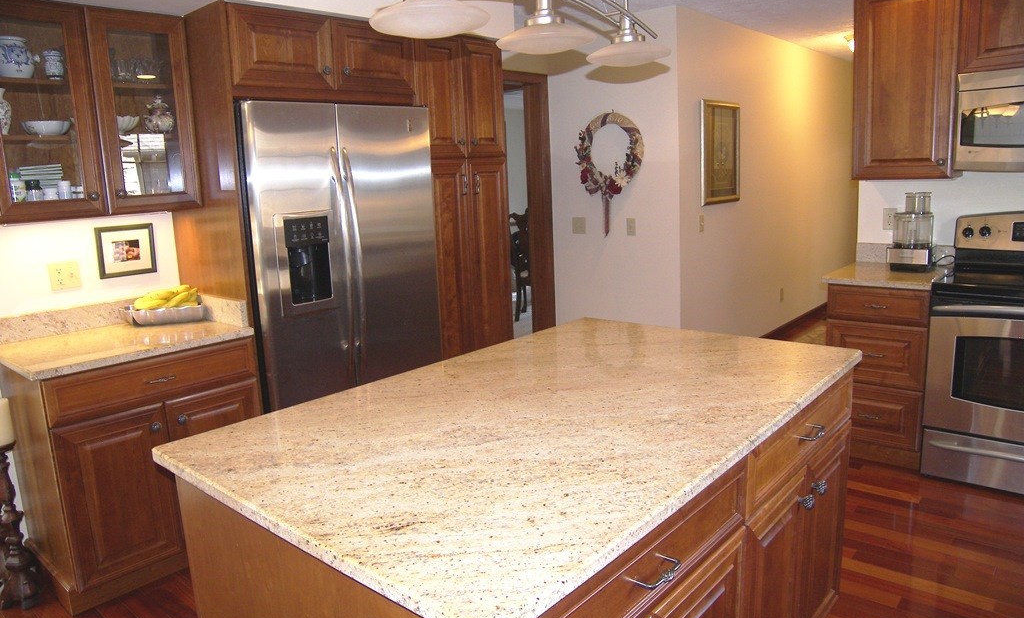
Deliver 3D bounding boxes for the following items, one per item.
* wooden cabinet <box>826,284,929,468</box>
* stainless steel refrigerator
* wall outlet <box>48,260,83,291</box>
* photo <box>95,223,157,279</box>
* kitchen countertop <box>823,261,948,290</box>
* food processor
[{"bbox_3d":[1.944,0.271,3.667,0.452,0.873,0.601,8,15,40],"label":"wooden cabinet"},{"bbox_3d":[-0.882,-0.017,3.326,0.683,1.766,0.936,8,15,40],"label":"stainless steel refrigerator"},{"bbox_3d":[-1.774,-0.131,2.825,0.008,0.111,0.107,8,15,40],"label":"wall outlet"},{"bbox_3d":[-1.617,-0.244,2.982,0.020,0.209,0.228,8,15,40],"label":"photo"},{"bbox_3d":[1.917,-0.170,3.576,0.477,0.034,0.629,8,15,40],"label":"kitchen countertop"},{"bbox_3d":[2.032,-0.398,3.622,0.198,0.386,0.247,4,13,29],"label":"food processor"}]

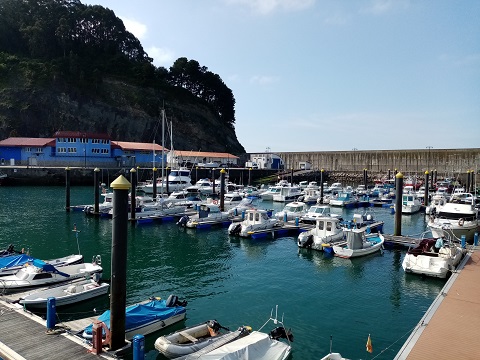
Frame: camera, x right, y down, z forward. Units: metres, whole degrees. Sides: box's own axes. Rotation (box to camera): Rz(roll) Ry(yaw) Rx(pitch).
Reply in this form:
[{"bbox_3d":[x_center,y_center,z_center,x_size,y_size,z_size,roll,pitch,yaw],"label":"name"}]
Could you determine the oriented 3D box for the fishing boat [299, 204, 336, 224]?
[{"bbox_3d":[8.287,3.806,39.004,2.300,2.100,6.200,3,3,41],"label":"fishing boat"}]

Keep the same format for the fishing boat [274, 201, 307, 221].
[{"bbox_3d":[5.701,3.638,40.621,2.250,2.250,5.900,3,3,40],"label":"fishing boat"}]

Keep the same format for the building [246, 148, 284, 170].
[{"bbox_3d":[10.315,-7.340,145.829,14.500,6.800,10.000,1,2,-6],"label":"building"}]

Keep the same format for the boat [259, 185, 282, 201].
[{"bbox_3d":[5.669,2.517,66.018,2.500,2.600,7.000,3,3,40],"label":"boat"}]

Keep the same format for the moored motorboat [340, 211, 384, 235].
[{"bbox_3d":[11.748,4.197,36.376,1.950,1.600,5.600,3,3,40],"label":"moored motorboat"}]

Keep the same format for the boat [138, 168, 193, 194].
[{"bbox_3d":[-17.258,0.542,84.077,12.800,5.400,4.100,0,3,-41],"label":"boat"}]

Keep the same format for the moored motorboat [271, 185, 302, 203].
[{"bbox_3d":[10.048,2.704,73.924,2.900,2.900,8.200,3,3,41],"label":"moored motorboat"}]

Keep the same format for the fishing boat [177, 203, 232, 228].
[{"bbox_3d":[-3.995,3.800,41.152,2.300,2.300,7.100,3,3,41],"label":"fishing boat"}]

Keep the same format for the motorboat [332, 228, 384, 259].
[{"bbox_3d":[8.779,4.313,26.207,4.900,2.050,1.850,-1,3,-45],"label":"motorboat"}]

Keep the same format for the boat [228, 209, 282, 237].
[{"bbox_3d":[1.517,4.097,36.455,2.200,2.250,6.200,3,3,41],"label":"boat"}]

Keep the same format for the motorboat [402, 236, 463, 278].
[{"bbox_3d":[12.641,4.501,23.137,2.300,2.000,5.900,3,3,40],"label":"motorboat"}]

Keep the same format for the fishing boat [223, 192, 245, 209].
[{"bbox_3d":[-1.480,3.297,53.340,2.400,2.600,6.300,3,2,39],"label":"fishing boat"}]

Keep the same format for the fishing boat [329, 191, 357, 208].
[{"bbox_3d":[17.730,3.041,60.024,2.300,2.300,6.300,3,3,41],"label":"fishing boat"}]

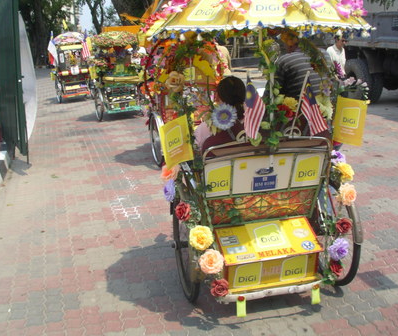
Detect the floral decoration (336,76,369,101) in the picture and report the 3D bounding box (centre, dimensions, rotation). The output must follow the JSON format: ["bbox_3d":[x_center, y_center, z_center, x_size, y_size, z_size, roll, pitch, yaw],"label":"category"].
[{"bbox_3d":[1.000,-0.518,3.119,0.215,0.150,0.120,3,15,17],"label":"floral decoration"}]

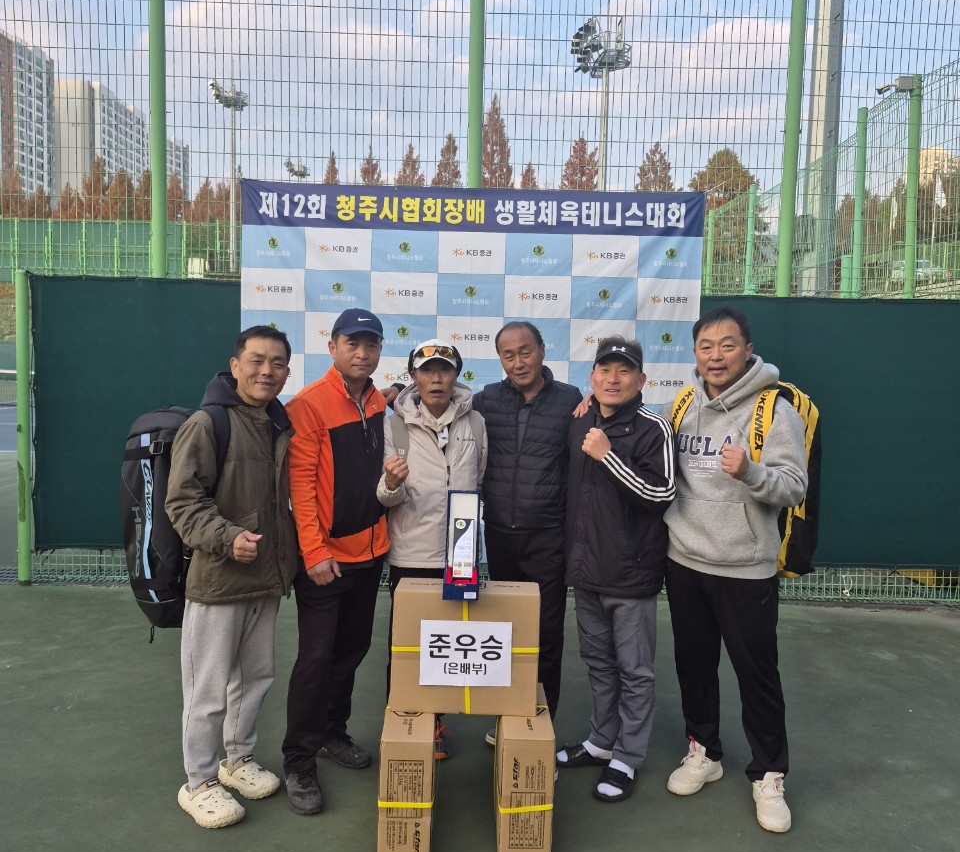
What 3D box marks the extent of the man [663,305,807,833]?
[{"bbox_3d":[0.901,0.471,3.000,0.530,1.760,0.400,4,5,31],"label":"man"}]

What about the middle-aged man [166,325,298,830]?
[{"bbox_3d":[-0.835,0.477,2.925,0.390,1.650,0.490,6,6,43],"label":"middle-aged man"}]

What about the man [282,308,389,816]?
[{"bbox_3d":[-0.504,0.442,3.062,0.490,1.720,0.390,-1,5,-33],"label":"man"}]

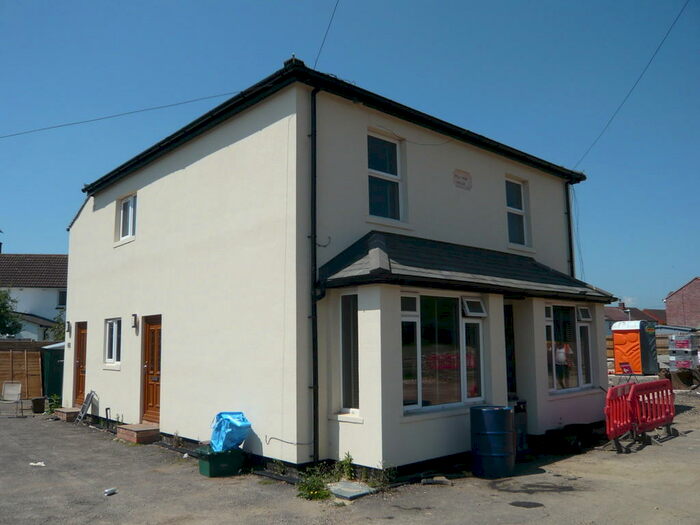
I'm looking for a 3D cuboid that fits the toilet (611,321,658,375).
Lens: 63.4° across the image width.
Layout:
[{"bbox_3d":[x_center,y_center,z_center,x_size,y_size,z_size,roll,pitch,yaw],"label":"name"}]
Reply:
[{"bbox_3d":[12.102,3.624,24.000,1.100,2.300,1.200,4,-9,-30],"label":"toilet"}]

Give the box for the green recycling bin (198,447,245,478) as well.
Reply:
[{"bbox_3d":[-1.815,2.802,7.999,0.530,0.320,0.400,4,-9,-30],"label":"green recycling bin"}]

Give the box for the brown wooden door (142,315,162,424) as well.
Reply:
[{"bbox_3d":[-3.907,2.122,11.372,0.100,2.080,0.890,6,-10,-42],"label":"brown wooden door"}]

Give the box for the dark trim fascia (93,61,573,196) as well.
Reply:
[{"bbox_3d":[-0.507,-1.909,14.274,9.062,0.260,8.960,6,-10,-42],"label":"dark trim fascia"}]

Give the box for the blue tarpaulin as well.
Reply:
[{"bbox_3d":[-1.709,2.438,8.193,0.500,0.560,0.420,3,-9,-27],"label":"blue tarpaulin"}]

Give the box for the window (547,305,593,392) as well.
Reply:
[{"bbox_3d":[4.263,1.643,11.006,1.670,1.600,0.140,6,-10,-42],"label":"window"}]

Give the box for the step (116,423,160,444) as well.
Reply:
[{"bbox_3d":[-4.091,3.309,10.984,0.440,0.220,0.920,6,-10,-42],"label":"step"}]

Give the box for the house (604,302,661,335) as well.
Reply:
[{"bbox_3d":[49.792,11.405,105.000,13.500,7.800,8.500,-2,-8,9],"label":"house"}]

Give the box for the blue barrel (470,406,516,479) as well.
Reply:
[{"bbox_3d":[1.949,2.438,7.716,0.585,0.870,0.585,-1,-8,0],"label":"blue barrel"}]

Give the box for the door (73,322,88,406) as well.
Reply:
[{"bbox_3d":[-6.841,2.594,14.548,0.100,2.080,0.890,6,-10,-42],"label":"door"}]

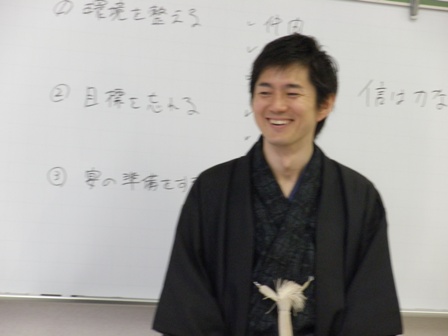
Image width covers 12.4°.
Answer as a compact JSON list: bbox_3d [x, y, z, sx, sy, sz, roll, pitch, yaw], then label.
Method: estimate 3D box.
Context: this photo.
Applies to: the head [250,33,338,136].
[{"bbox_3d":[0.154,-0.174,4.500,0.185,0.245,0.225,0,-5,22],"label":"head"}]

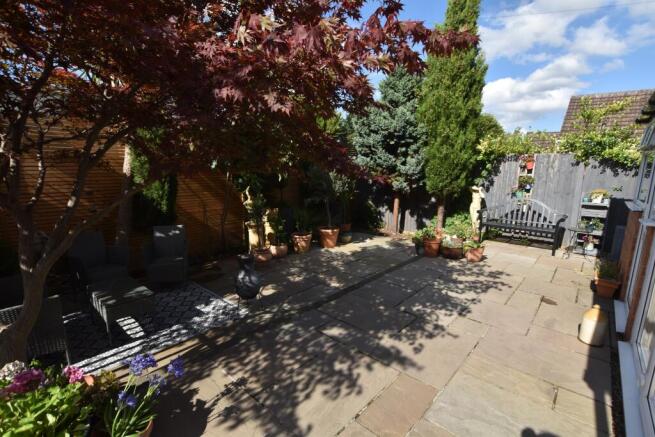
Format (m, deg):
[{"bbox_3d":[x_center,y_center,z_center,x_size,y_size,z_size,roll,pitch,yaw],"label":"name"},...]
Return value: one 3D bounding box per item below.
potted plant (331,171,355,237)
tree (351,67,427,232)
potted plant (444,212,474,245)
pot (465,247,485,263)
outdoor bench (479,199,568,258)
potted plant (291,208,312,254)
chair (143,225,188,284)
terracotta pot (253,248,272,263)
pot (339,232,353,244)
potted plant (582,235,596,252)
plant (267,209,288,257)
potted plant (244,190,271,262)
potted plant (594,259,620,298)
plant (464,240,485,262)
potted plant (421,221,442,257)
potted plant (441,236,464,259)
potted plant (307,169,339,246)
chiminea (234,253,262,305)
[{"bbox_3d":[0.380,-0.352,7.377,0.600,1.680,0.580,0,8,0],"label":"potted plant"},{"bbox_3d":[1.424,-1.540,6.969,1.780,3.850,1.750,0,8,0],"label":"tree"},{"bbox_3d":[2.629,0.239,5.800,0.600,0.720,0.550,0,8,0],"label":"potted plant"},{"bbox_3d":[2.519,0.622,4.995,0.293,0.201,0.293,0,8,0],"label":"pot"},{"bbox_3d":[4.127,0.142,6.223,0.650,0.980,1.450,-7,10,-40],"label":"outdoor bench"},{"bbox_3d":[-0.473,0.227,5.306,0.398,0.798,0.400,0,8,0],"label":"potted plant"},{"bbox_3d":[-2.432,0.542,4.430,0.570,0.750,0.620,-3,8,-22],"label":"chair"},{"bbox_3d":[-1.067,0.618,4.808,0.312,0.180,0.312,0,8,0],"label":"terracotta pot"},{"bbox_3d":[0.377,0.419,6.125,0.300,0.220,0.300,0,8,0],"label":"pot"},{"bbox_3d":[5.104,0.466,5.671,0.202,0.310,0.202,7,10,42],"label":"potted plant"},{"bbox_3d":[-0.970,0.294,5.644,0.424,0.902,0.424,-2,8,-10],"label":"plant"},{"bbox_3d":[-1.274,0.142,5.299,0.467,1.298,0.467,-2,8,-14],"label":"potted plant"},{"bbox_3d":[3.526,0.740,3.666,0.250,0.478,0.250,7,10,42],"label":"potted plant"},{"bbox_3d":[2.518,0.560,4.988,0.299,0.324,0.299,0,8,0],"label":"plant"},{"bbox_3d":[1.881,0.364,5.282,0.376,0.623,0.376,0,8,0],"label":"potted plant"},{"bbox_3d":[2.387,0.538,5.560,0.422,0.394,0.422,3,8,23],"label":"potted plant"},{"bbox_3d":[-0.109,-0.241,6.355,0.720,1.740,0.680,0,8,0],"label":"potted plant"},{"bbox_3d":[-0.879,0.686,3.245,0.300,0.590,0.300,2,9,18],"label":"chiminea"}]

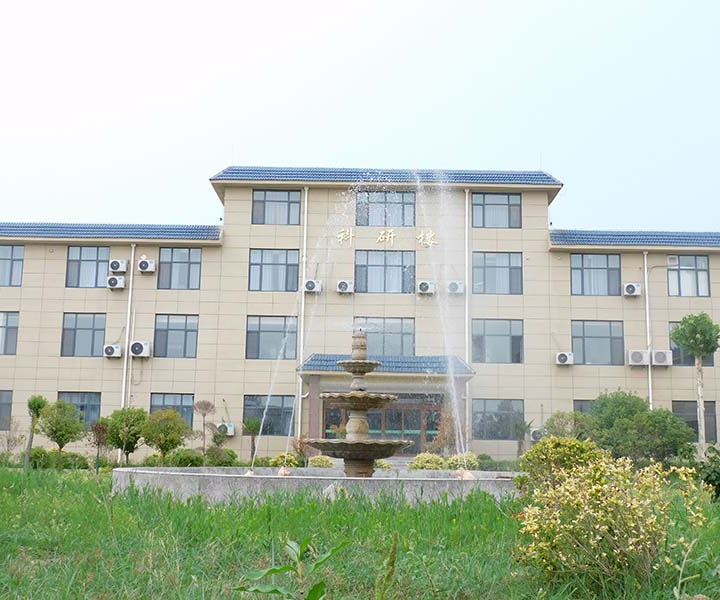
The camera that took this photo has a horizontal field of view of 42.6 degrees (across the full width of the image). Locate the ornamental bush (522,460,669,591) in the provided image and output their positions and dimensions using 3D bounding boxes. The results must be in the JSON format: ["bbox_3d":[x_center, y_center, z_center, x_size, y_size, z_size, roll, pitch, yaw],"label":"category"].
[{"bbox_3d":[1.750,1.652,6.900,1.071,0.910,1.000,1,-10,1],"label":"ornamental bush"}]

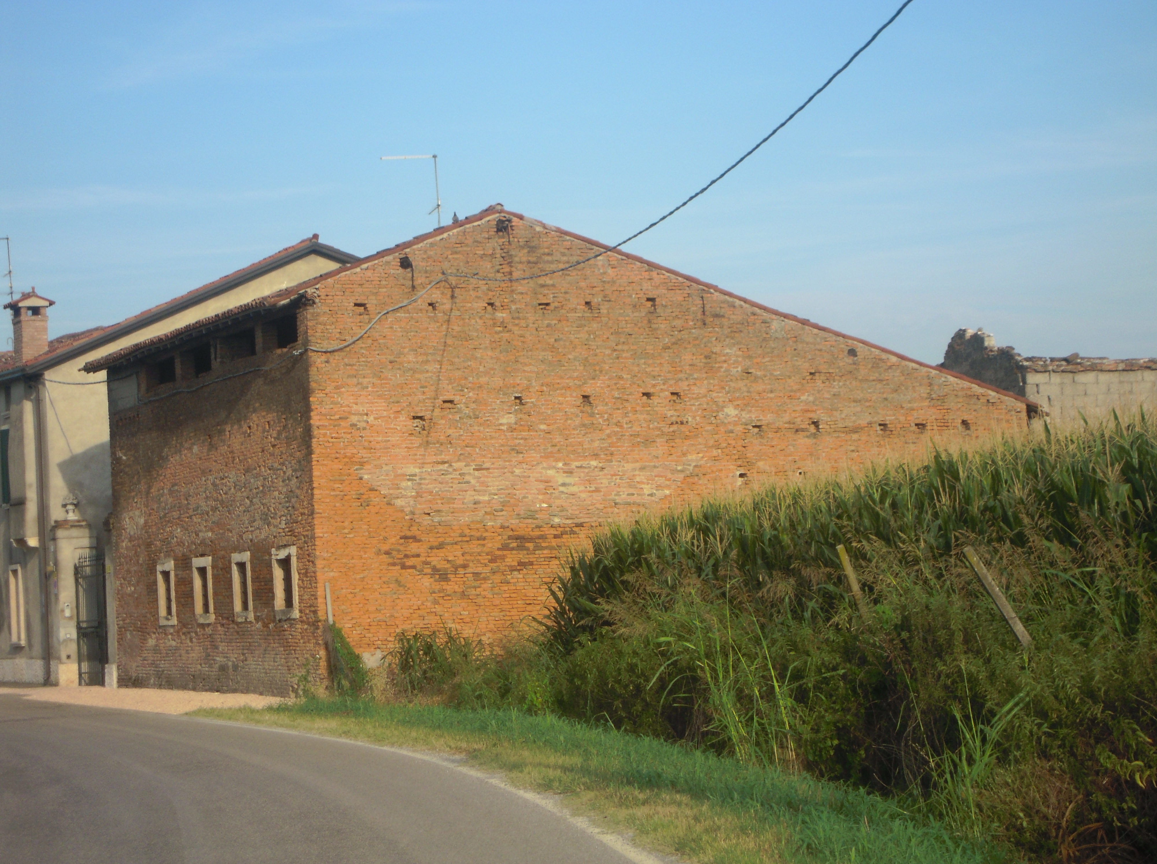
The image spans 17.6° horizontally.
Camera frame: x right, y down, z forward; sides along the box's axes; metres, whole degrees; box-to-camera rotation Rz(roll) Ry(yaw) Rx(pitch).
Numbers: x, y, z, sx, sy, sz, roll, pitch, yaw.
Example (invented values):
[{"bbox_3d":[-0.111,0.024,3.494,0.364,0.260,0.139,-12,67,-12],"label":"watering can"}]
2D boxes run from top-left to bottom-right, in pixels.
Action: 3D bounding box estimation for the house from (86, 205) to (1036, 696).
[{"bbox_3d":[-0.946,0.614,70.279,13.843,8.079,15.124,-1,-3,-20],"label":"house"}]

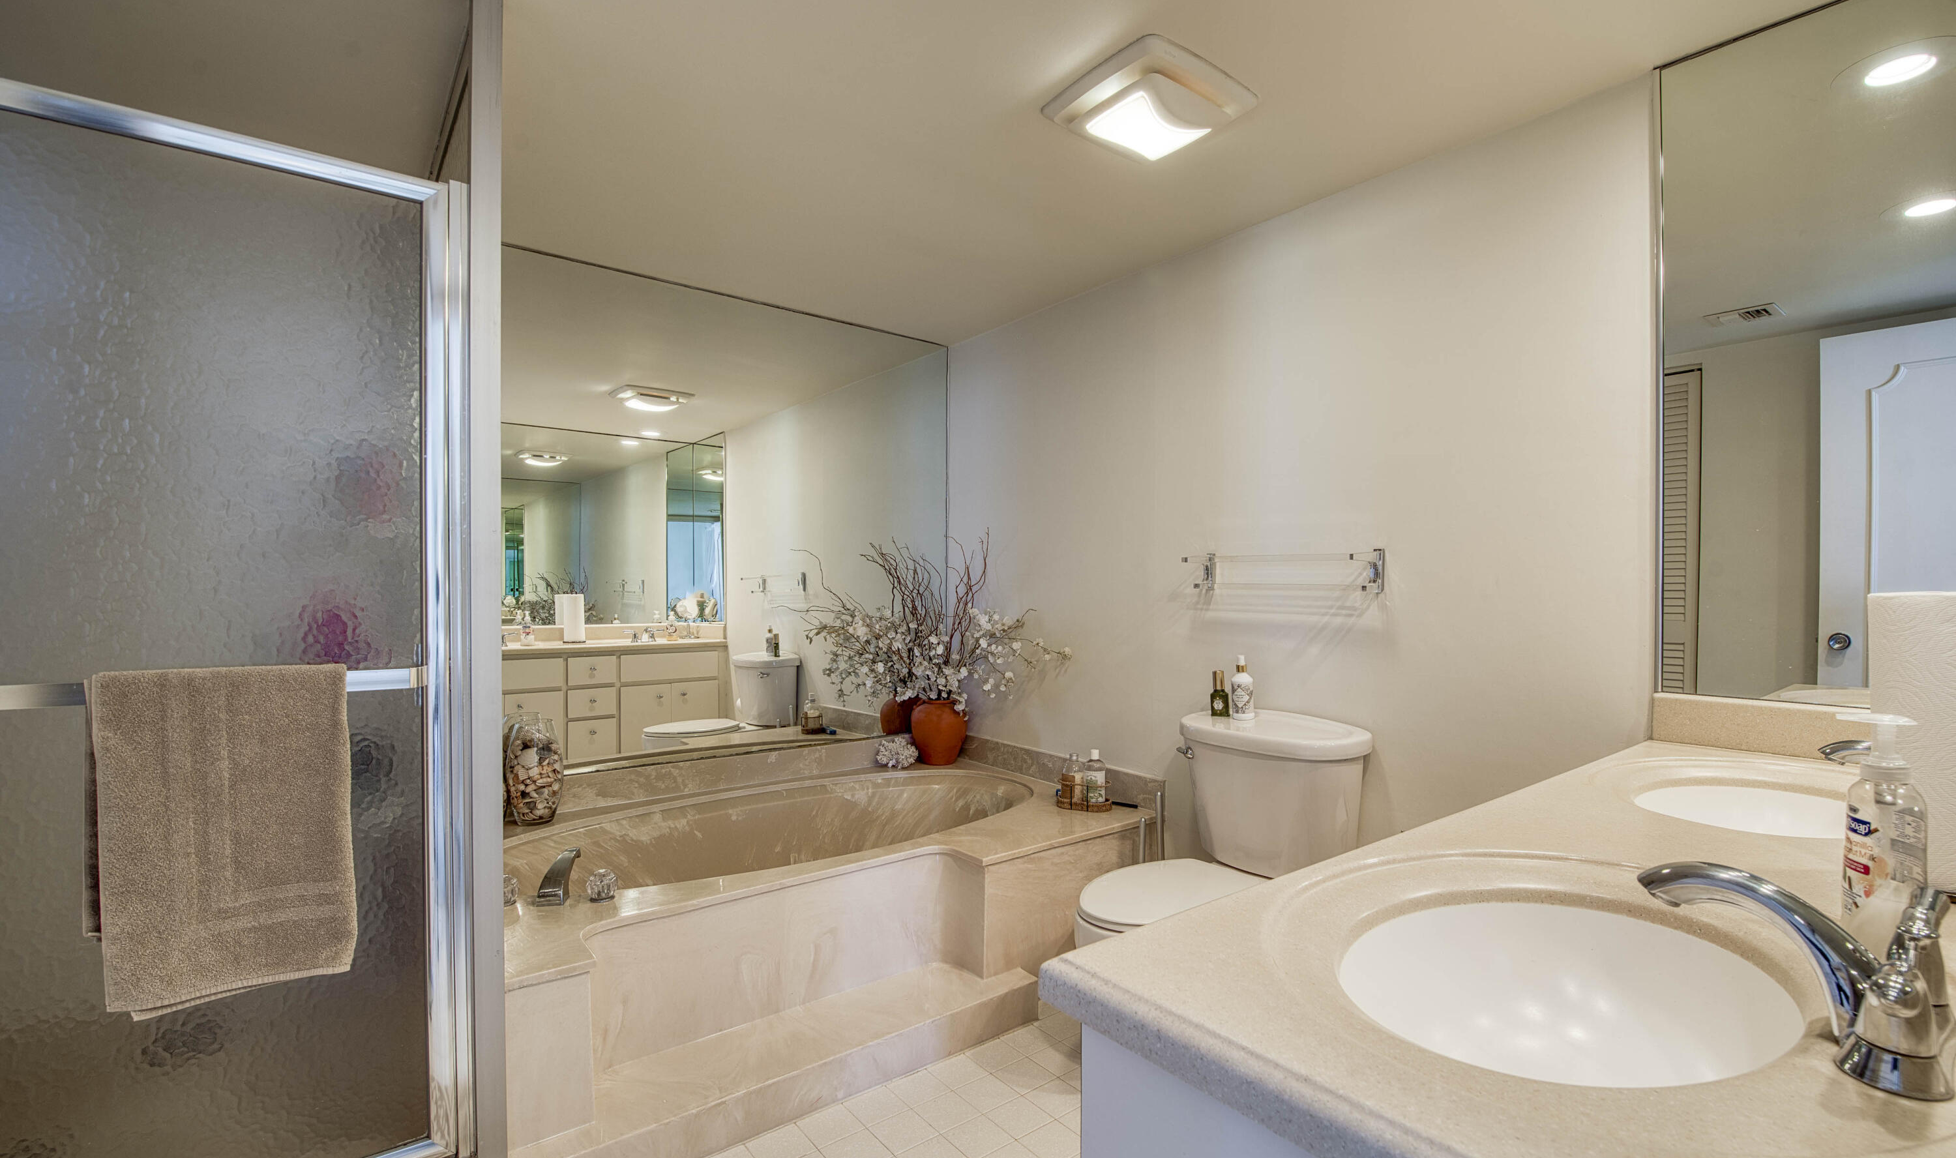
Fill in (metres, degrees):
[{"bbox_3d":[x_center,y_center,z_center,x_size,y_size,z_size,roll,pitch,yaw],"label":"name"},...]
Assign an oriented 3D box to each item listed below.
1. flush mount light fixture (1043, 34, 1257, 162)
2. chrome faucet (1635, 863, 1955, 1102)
[{"bbox_3d":[0.361,-0.993,1.750,0.335,0.047,0.327,1,-1,-37],"label":"flush mount light fixture"},{"bbox_3d":[0.570,0.260,0.577,0.240,0.098,0.168,1,-1,-37],"label":"chrome faucet"}]

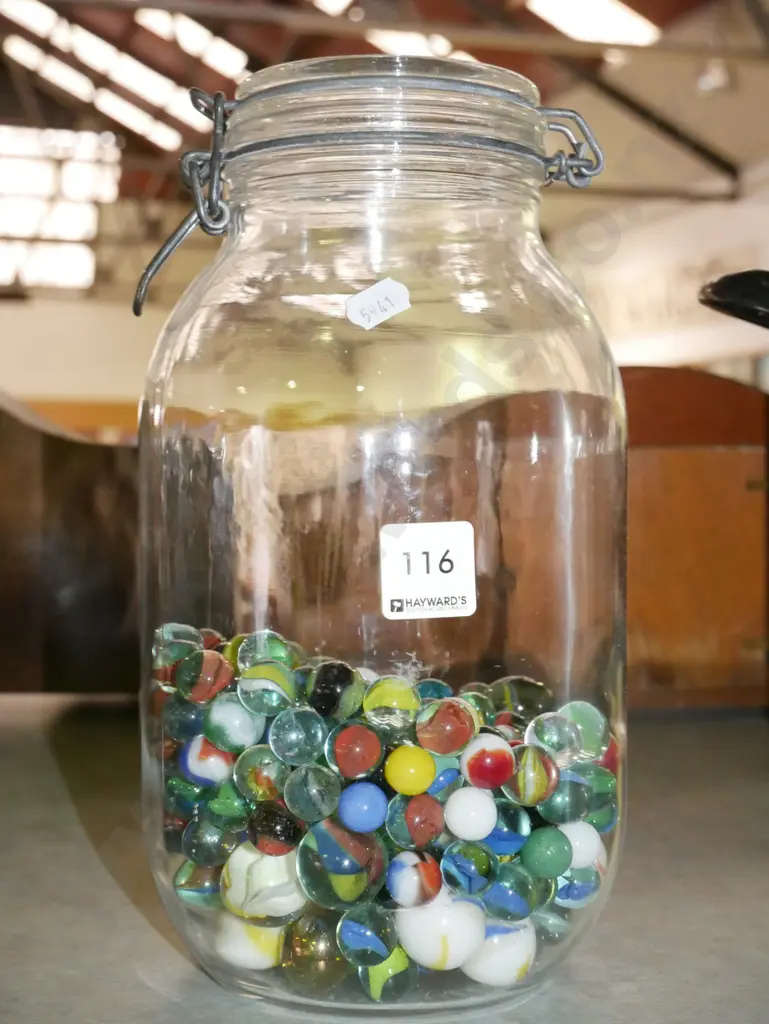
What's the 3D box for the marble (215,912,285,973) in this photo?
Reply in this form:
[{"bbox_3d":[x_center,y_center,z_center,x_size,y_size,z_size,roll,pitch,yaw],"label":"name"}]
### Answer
[{"bbox_3d":[-0.040,0.125,0.441,0.023,0.023,0.023,0,6,0],"label":"marble"}]

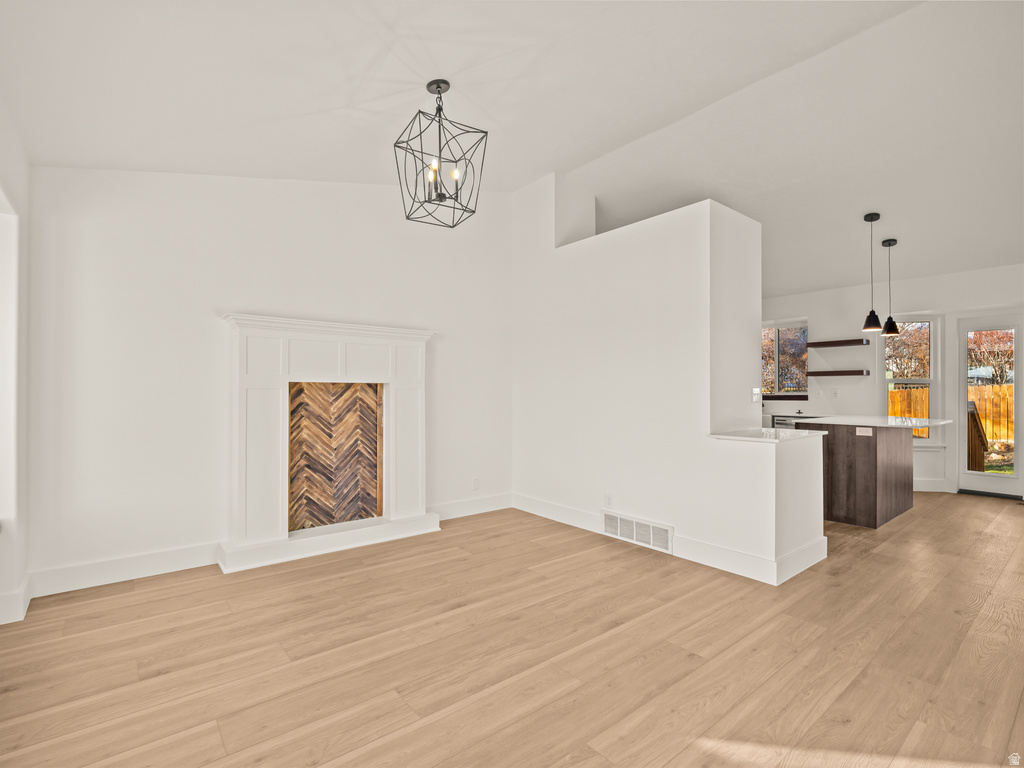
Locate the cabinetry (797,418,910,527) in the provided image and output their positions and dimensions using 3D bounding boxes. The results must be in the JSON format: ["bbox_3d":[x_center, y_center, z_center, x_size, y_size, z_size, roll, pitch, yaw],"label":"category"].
[{"bbox_3d":[3.473,0.829,4.779,1.259,0.891,0.647,1,-1,-38],"label":"cabinetry"}]

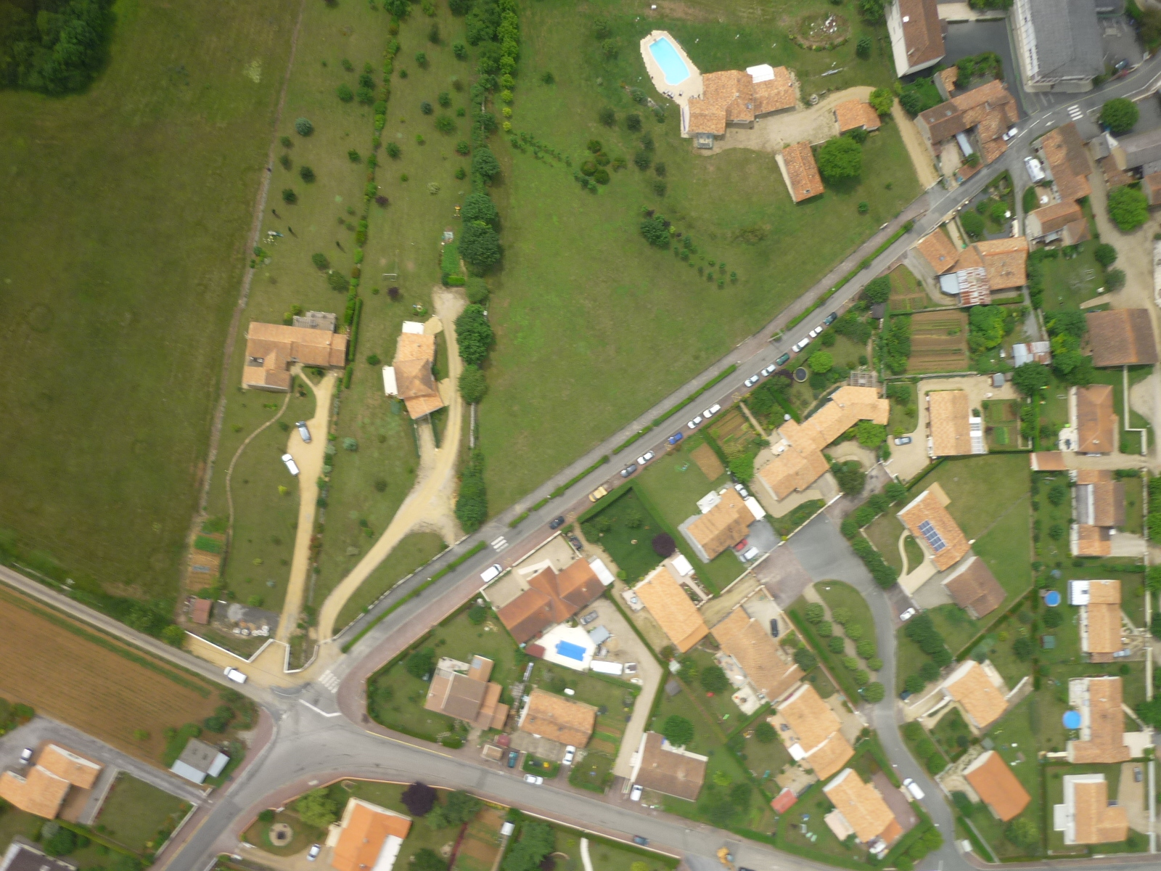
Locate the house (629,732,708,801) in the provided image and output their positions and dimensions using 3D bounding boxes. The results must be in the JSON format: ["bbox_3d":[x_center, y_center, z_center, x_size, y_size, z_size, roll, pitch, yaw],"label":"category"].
[{"bbox_3d":[21.512,78.251,261.341,15.932,5.300,12.437,17,82,-9],"label":"house"}]

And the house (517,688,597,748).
[{"bbox_3d":[-4.990,64.830,253.530,15.970,4.500,9.240,18,84,-6],"label":"house"}]

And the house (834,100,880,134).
[{"bbox_3d":[67.740,-78.180,271.640,10.390,3.800,7.200,-21,89,-8],"label":"house"}]

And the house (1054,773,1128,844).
[{"bbox_3d":[123.680,90.920,267.680,16.750,4.500,16.290,1,86,-7],"label":"house"}]

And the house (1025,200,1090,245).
[{"bbox_3d":[126.803,-54.995,291.762,15.089,6.000,10.857,-18,89,-12],"label":"house"}]

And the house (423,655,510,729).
[{"bbox_3d":[-24.713,58.544,254.014,18.817,5.800,15.365,19,82,-9],"label":"house"}]

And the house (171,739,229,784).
[{"bbox_3d":[-83.510,72.130,243.910,10.210,3.600,8.170,27,84,-5],"label":"house"}]

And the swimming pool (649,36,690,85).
[{"bbox_3d":[21.260,-90.440,269.120,6.710,1.200,11.520,-38,92,-8],"label":"swimming pool"}]

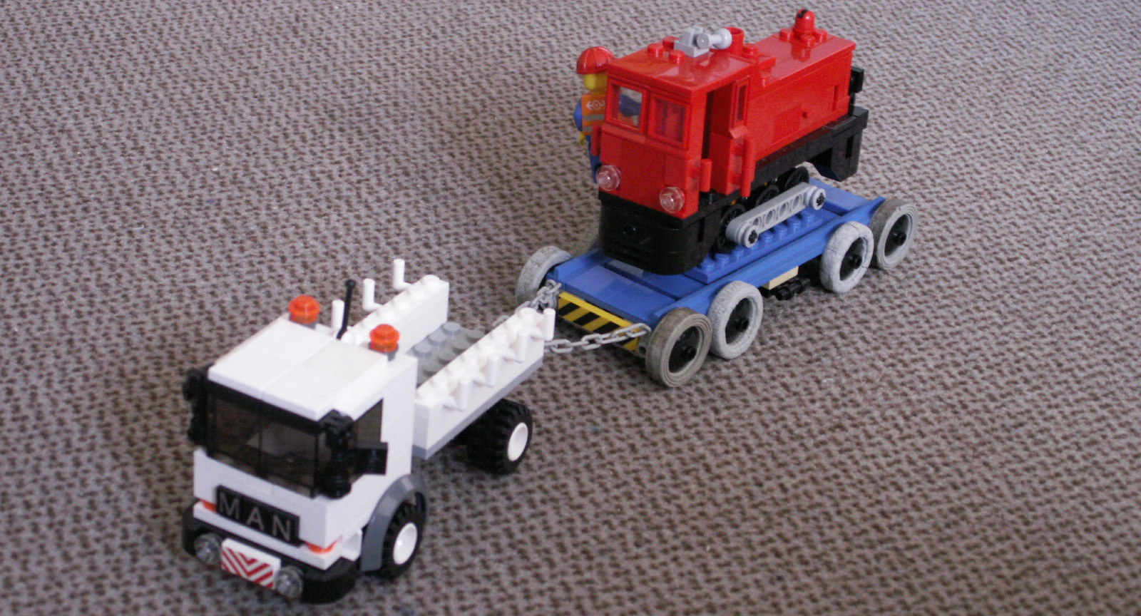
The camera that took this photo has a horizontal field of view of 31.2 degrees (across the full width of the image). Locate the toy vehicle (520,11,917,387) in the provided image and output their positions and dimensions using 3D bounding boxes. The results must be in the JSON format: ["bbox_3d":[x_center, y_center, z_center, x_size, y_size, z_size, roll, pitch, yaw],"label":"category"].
[{"bbox_3d":[0.053,-0.047,0.655,0.060,0.094,0.147,25,33,33],"label":"toy vehicle"}]

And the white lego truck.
[{"bbox_3d":[-0.051,0.019,0.545,0.058,0.064,0.119,18,30,23],"label":"white lego truck"}]

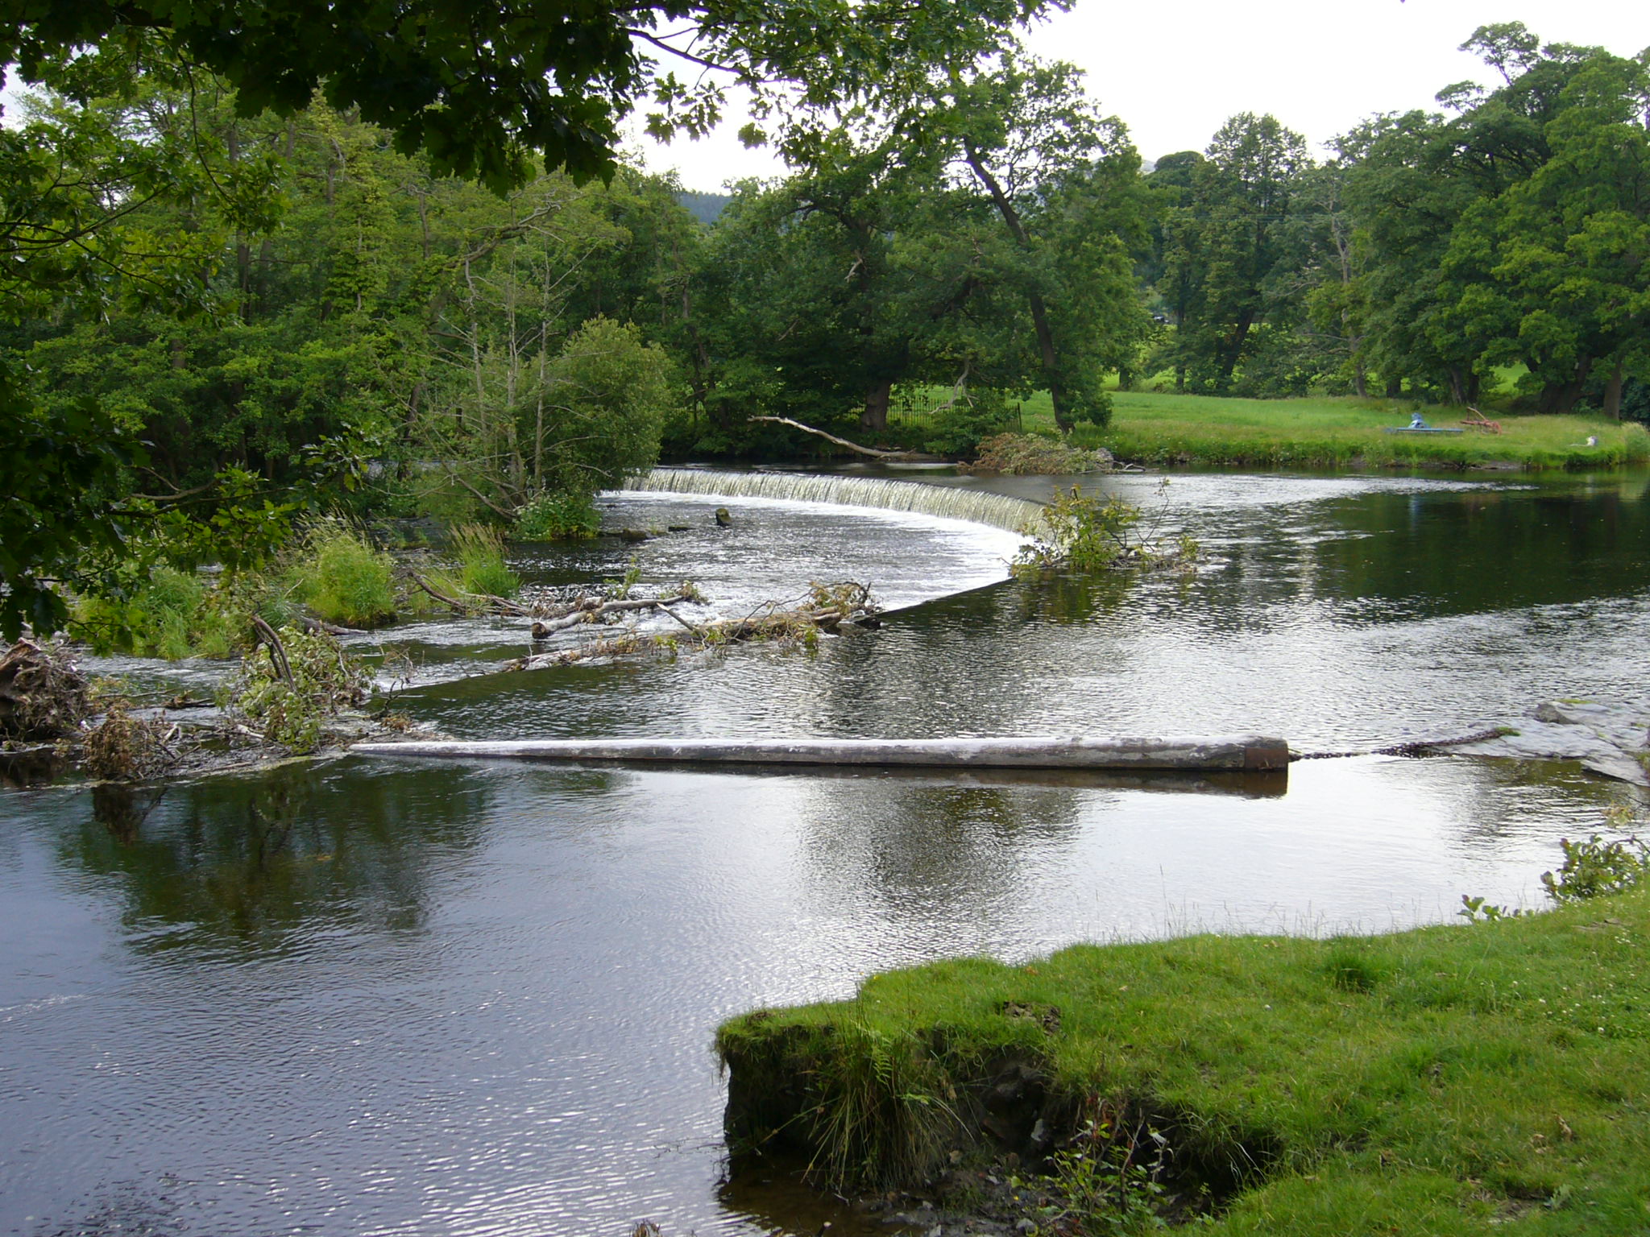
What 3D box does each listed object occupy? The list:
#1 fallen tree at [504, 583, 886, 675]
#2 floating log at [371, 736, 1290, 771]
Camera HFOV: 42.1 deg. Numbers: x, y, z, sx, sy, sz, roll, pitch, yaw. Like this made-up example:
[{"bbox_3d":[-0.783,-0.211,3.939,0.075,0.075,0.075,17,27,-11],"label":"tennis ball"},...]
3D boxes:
[{"bbox_3d":[-1.700,-0.015,29.928,1.400,0.800,6.900,4,7,40],"label":"fallen tree"},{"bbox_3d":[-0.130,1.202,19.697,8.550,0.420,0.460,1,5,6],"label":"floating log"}]

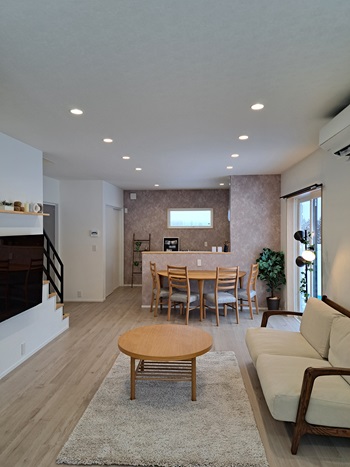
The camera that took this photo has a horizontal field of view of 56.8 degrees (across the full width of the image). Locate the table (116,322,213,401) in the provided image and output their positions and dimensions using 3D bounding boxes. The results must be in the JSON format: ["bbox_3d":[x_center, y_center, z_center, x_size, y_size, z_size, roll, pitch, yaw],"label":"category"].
[{"bbox_3d":[-0.079,1.175,2.968,0.850,0.430,0.850,0,1,5],"label":"table"}]

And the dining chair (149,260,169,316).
[{"bbox_3d":[-0.161,0.929,5.473,0.480,0.860,0.430,0,1,-16],"label":"dining chair"}]

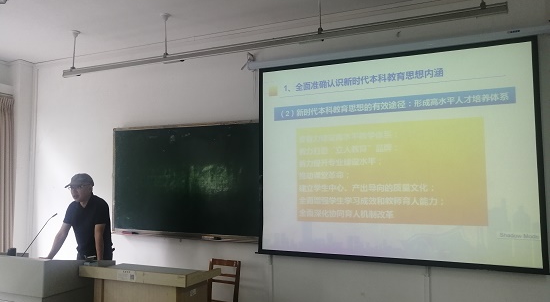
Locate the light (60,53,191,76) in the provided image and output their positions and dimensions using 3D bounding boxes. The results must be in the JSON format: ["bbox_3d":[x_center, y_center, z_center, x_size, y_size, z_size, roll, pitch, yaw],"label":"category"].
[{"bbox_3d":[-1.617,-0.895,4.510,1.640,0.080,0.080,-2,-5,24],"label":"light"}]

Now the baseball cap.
[{"bbox_3d":[-1.753,0.270,3.850,0.180,0.130,0.260,-3,0,33],"label":"baseball cap"}]

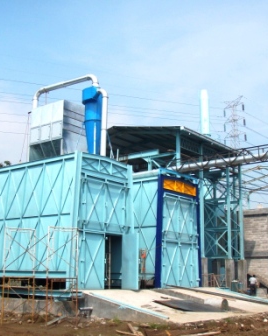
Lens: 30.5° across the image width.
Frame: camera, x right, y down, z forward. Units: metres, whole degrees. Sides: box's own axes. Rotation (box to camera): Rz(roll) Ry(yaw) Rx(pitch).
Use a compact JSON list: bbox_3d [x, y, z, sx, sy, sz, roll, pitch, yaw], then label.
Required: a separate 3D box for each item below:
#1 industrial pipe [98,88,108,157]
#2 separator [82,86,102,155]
[{"bbox_3d":[-1.569,-2.147,25.850,0.500,4.200,0.300,-9,-16,39],"label":"industrial pipe"},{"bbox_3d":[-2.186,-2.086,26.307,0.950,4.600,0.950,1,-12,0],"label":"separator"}]

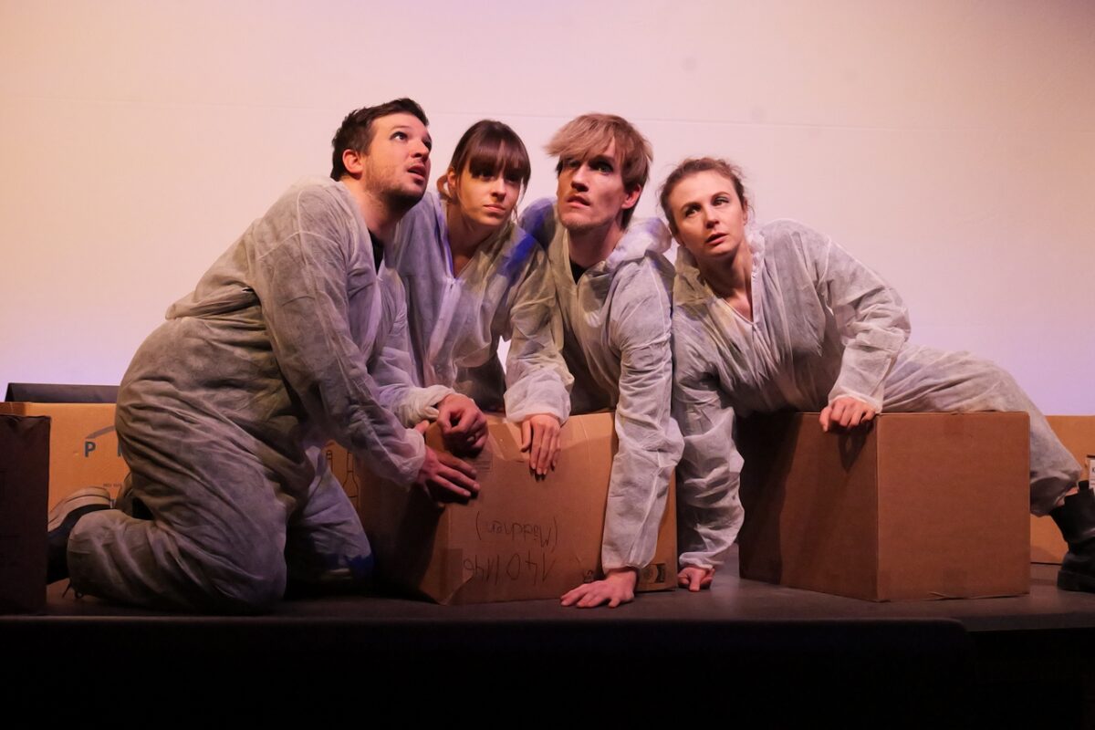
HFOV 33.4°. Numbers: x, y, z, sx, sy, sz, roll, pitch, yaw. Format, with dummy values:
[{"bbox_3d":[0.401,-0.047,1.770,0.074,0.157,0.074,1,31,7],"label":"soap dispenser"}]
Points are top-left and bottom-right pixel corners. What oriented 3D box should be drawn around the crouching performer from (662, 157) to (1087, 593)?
[{"bbox_3d":[0.773,0.027,4.160,0.940,0.965,0.650,0,-1,20],"label":"crouching performer"}]

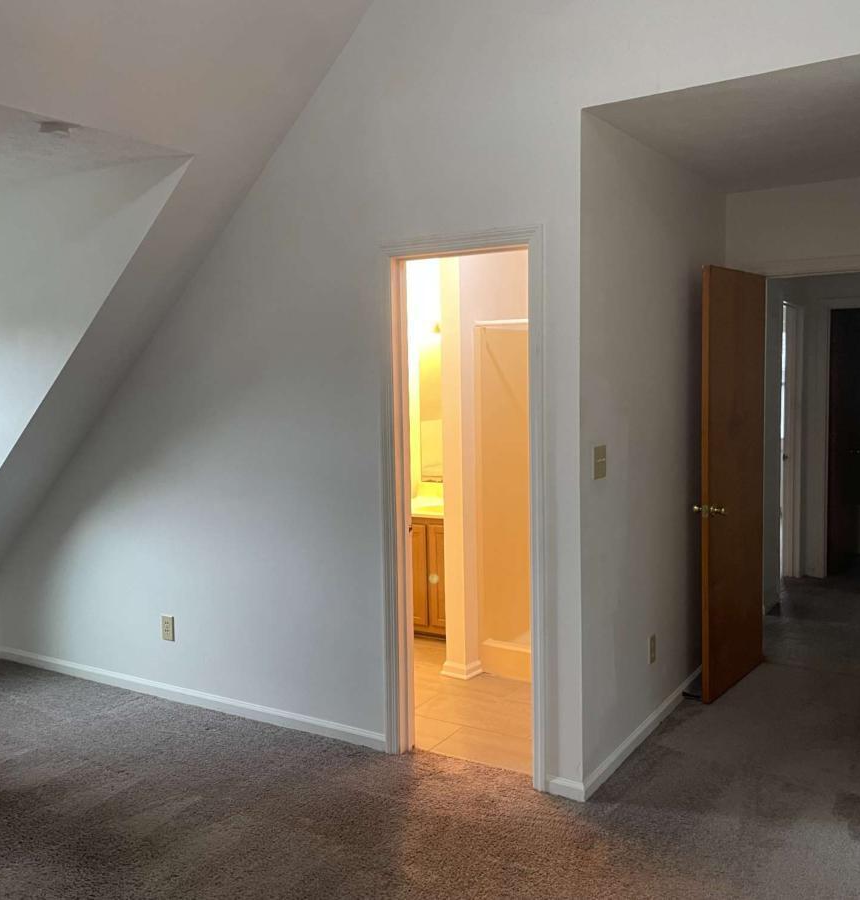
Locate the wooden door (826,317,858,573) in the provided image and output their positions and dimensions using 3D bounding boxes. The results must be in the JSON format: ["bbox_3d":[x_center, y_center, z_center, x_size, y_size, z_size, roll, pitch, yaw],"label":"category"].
[{"bbox_3d":[3.199,-0.085,6.982,0.040,1.990,0.710,2,6,36],"label":"wooden door"}]

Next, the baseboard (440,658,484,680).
[{"bbox_3d":[0.166,1.129,4.709,0.165,0.075,0.160,2,6,32],"label":"baseboard"}]

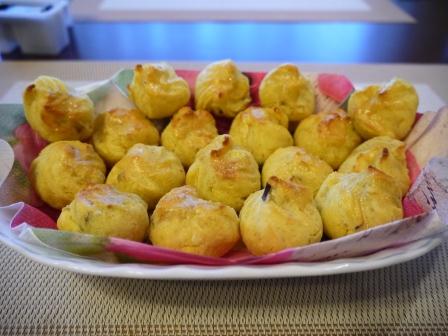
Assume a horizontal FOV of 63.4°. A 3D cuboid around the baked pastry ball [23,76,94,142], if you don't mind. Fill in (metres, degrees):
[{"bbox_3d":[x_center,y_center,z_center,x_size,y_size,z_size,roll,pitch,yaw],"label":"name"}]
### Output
[{"bbox_3d":[-0.124,-0.044,0.271,0.048,0.045,0.047,0,40,0],"label":"baked pastry ball"}]

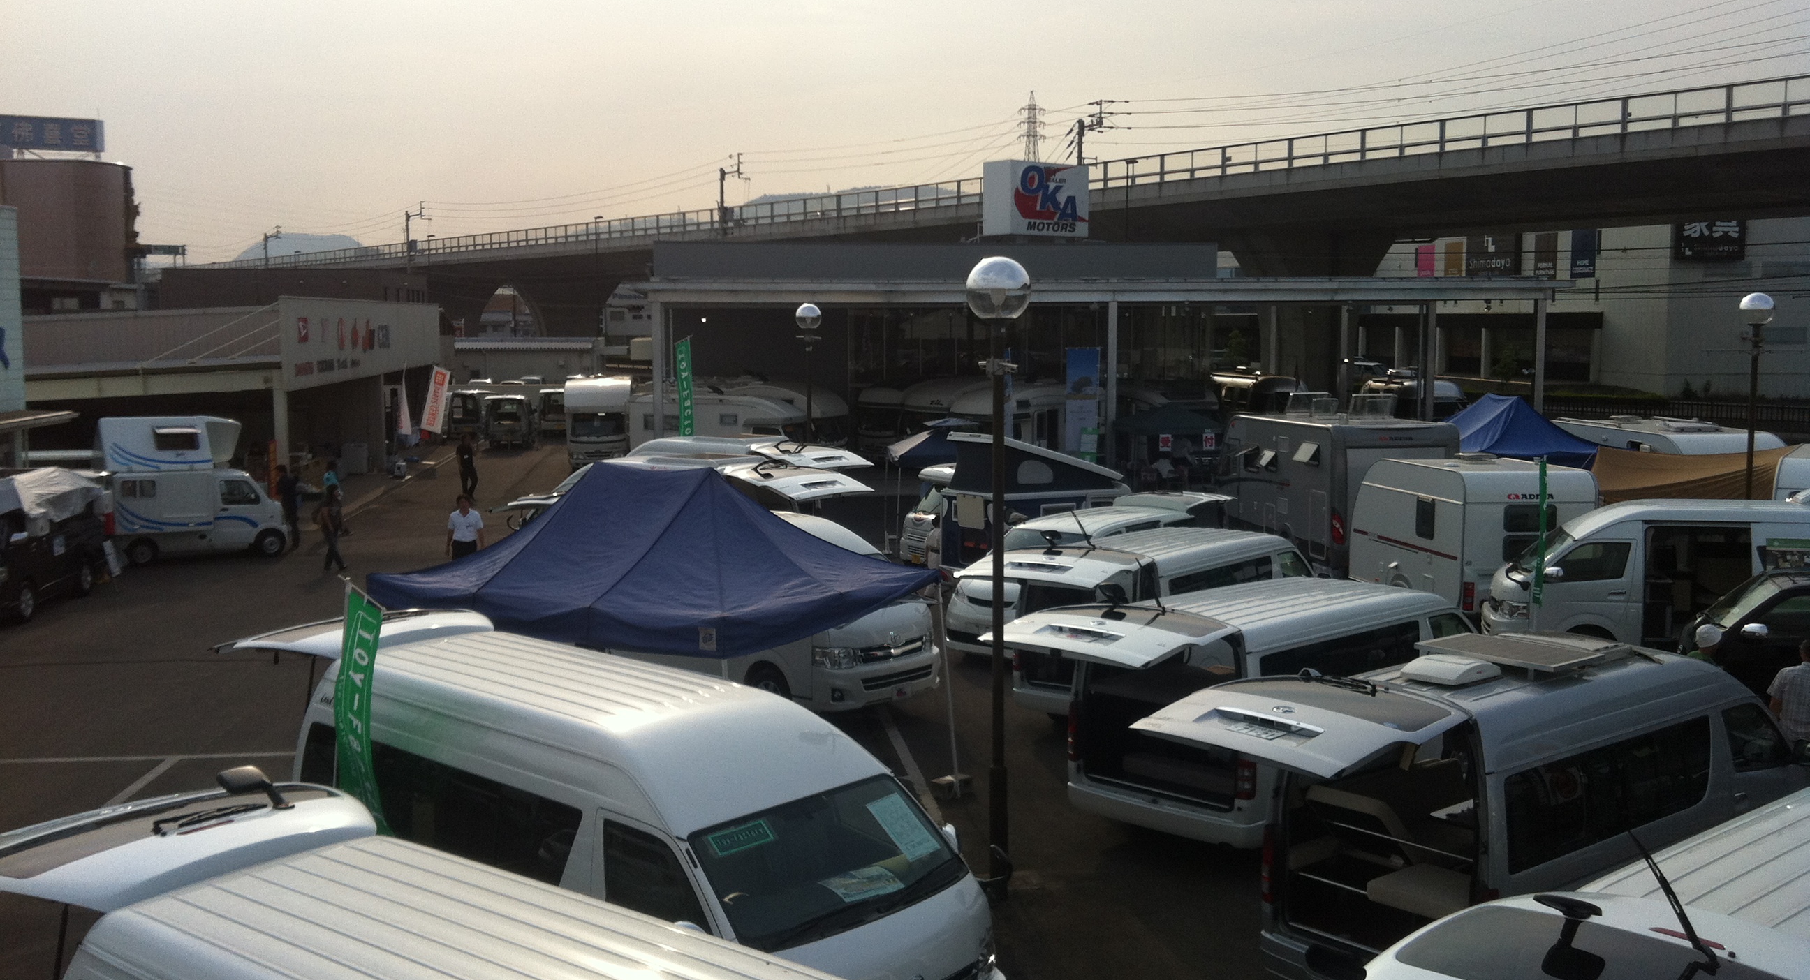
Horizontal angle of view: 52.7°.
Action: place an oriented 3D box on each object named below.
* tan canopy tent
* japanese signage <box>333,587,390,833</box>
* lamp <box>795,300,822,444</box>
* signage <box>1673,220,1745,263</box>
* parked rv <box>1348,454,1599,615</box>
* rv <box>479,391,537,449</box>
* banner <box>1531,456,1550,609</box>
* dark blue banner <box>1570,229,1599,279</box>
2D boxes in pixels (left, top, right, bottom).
[{"bbox_3d":[12.230,-0.209,28.500,3.100,1.100,4.200,2,6,26],"label":"tan canopy tent"},{"bbox_3d":[-3.192,1.463,10.666,0.120,1.750,0.580,-4,7,-37],"label":"japanese signage"},{"bbox_3d":[-1.925,-1.131,36.736,0.520,5.150,0.520,0,5,0],"label":"lamp"},{"bbox_3d":[43.675,-13.855,99.195,4.000,3.200,0.350,1,5,11],"label":"signage"},{"bbox_3d":[9.119,0.711,30.079,2.150,2.520,4.700,-1,5,-9],"label":"parked rv"},{"bbox_3d":[-14.835,-2.675,68.669,1.550,1.920,3.700,-1,5,-7],"label":"rv"},{"bbox_3d":[7.967,0.541,22.930,0.120,1.850,0.500,2,5,26],"label":"banner"},{"bbox_3d":[42.069,-14.664,113.485,0.250,3.021,3.347,-1,5,-5],"label":"dark blue banner"}]

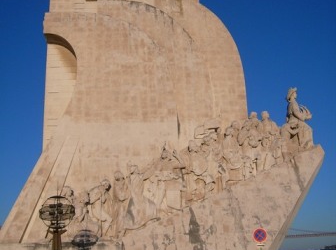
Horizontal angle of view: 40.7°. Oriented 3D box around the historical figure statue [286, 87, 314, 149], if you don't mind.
[{"bbox_3d":[17.230,-0.889,59.355,3.400,8.324,3.200,-1,-16,0],"label":"historical figure statue"}]

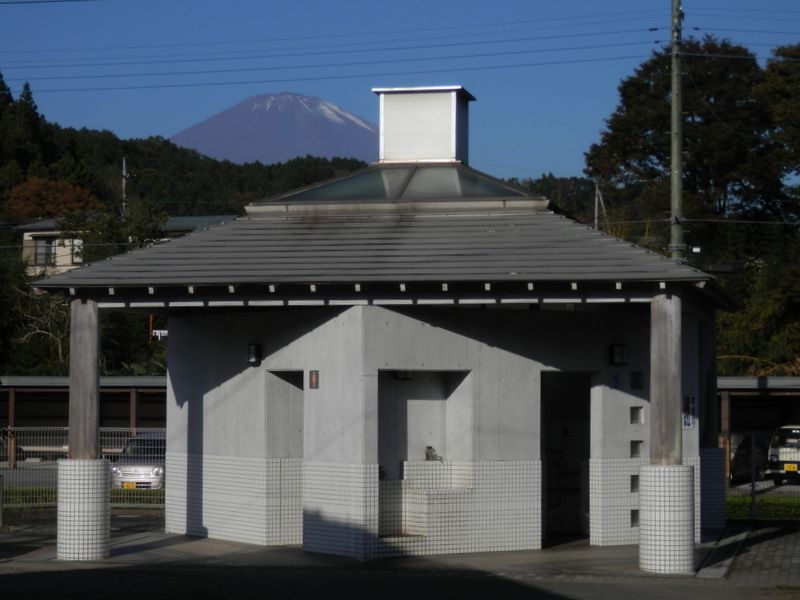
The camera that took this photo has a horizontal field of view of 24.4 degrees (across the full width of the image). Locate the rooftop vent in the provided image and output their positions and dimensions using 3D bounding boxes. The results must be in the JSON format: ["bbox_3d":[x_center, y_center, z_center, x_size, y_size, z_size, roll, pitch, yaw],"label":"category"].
[{"bbox_3d":[0.318,-2.103,23.128,1.110,0.940,1.110,-1,-3,12],"label":"rooftop vent"}]

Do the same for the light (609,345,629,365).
[{"bbox_3d":[2.525,0.639,21.350,0.195,0.252,0.115,2,-3,-32],"label":"light"}]

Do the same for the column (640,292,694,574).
[{"bbox_3d":[2.764,1.374,19.153,0.570,2.852,0.570,-1,-3,12],"label":"column"}]

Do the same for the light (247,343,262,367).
[{"bbox_3d":[-1.677,0.642,21.384,0.115,0.275,0.195,2,-3,-33],"label":"light"}]

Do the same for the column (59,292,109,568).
[{"bbox_3d":[-3.493,1.427,20.495,0.575,2.850,0.575,-1,-3,12],"label":"column"}]

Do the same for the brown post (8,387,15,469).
[{"bbox_3d":[-12.807,4.233,61.167,0.160,2.706,0.160,-1,-3,29],"label":"brown post"}]

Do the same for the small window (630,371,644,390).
[{"bbox_3d":[2.739,0.947,21.602,0.200,0.200,0.110,2,-3,-32],"label":"small window"}]

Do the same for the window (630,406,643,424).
[{"bbox_3d":[2.737,1.351,21.581,0.200,0.200,0.110,2,-3,-32],"label":"window"}]

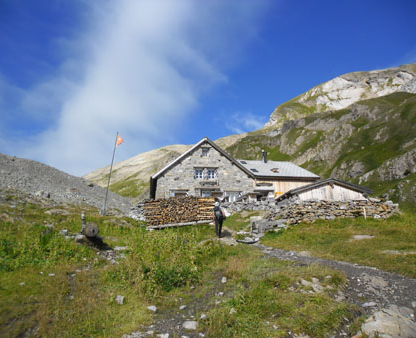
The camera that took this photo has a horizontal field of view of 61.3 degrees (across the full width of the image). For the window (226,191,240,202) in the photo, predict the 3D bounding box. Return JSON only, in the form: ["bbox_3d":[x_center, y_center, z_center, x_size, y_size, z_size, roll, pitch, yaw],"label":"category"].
[{"bbox_3d":[2.337,2.623,33.500,1.300,1.170,0.200,1,-20,-4],"label":"window"}]

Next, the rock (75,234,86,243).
[{"bbox_3d":[-5.147,2.818,14.200,0.420,0.310,0.360,0,-20,0],"label":"rock"}]

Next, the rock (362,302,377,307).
[{"bbox_3d":[2.506,2.106,5.450,0.240,0.075,0.150,0,-20,0],"label":"rock"}]

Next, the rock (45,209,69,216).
[{"bbox_3d":[-10.713,3.097,25.000,1.700,0.500,1.000,0,-20,0],"label":"rock"}]

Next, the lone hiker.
[{"bbox_3d":[0.492,2.355,16.000,0.520,1.730,0.480,0,-20,0],"label":"lone hiker"}]

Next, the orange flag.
[{"bbox_3d":[-7.117,-2.272,28.500,0.650,1.000,0.250,0,-20,0],"label":"orange flag"}]

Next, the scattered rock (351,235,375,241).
[{"bbox_3d":[6.509,2.867,14.700,1.000,0.260,0.650,0,-20,0],"label":"scattered rock"}]

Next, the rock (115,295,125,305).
[{"bbox_3d":[-1.370,2.052,5.500,0.155,0.140,0.140,0,-20,0],"label":"rock"}]

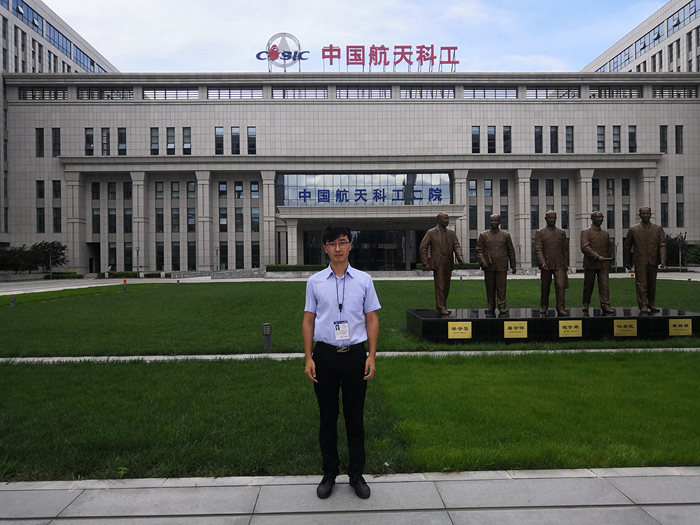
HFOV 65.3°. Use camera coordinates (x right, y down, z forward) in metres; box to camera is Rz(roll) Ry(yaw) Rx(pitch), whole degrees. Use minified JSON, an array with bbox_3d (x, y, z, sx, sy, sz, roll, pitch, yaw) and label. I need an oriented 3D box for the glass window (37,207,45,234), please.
[{"bbox_3d":[-37.344,-5.043,66.029,0.910,3.000,0.150,-1,0,-2],"label":"glass window"}]

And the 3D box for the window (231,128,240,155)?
[{"bbox_3d":[-14.665,-15.612,69.929,1.095,3.562,0.150,-1,0,-2],"label":"window"}]

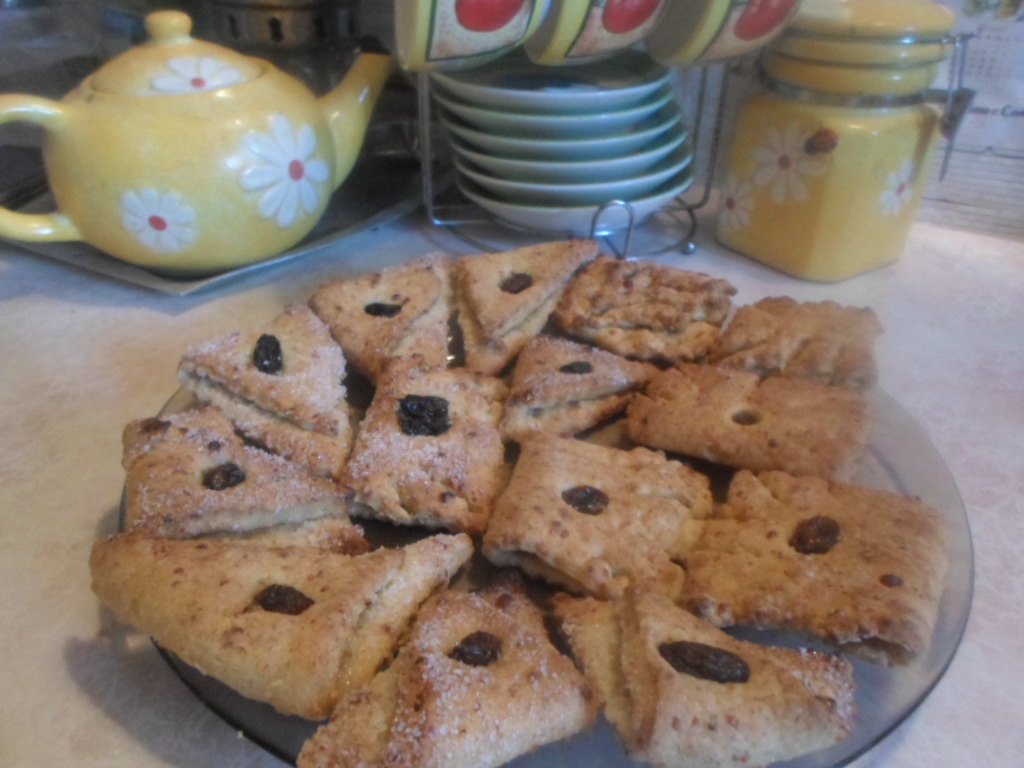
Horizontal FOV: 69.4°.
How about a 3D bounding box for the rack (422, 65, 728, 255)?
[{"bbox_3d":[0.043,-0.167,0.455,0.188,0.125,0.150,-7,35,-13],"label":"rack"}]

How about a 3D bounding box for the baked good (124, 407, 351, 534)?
[{"bbox_3d":[-0.082,0.031,0.227,0.072,0.023,0.055,8,34,10],"label":"baked good"}]

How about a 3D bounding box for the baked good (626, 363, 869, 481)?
[{"bbox_3d":[0.080,0.015,0.254,0.077,0.021,0.043,9,35,12],"label":"baked good"}]

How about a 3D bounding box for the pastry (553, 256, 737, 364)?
[{"bbox_3d":[0.059,-0.031,0.323,0.069,0.023,0.050,14,36,18],"label":"pastry"}]

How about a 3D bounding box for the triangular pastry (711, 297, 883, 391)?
[{"bbox_3d":[0.114,-0.015,0.300,0.068,0.022,0.047,5,34,6],"label":"triangular pastry"}]

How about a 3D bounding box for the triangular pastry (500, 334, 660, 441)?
[{"bbox_3d":[0.026,0.005,0.272,0.053,0.020,0.050,11,35,15],"label":"triangular pastry"}]

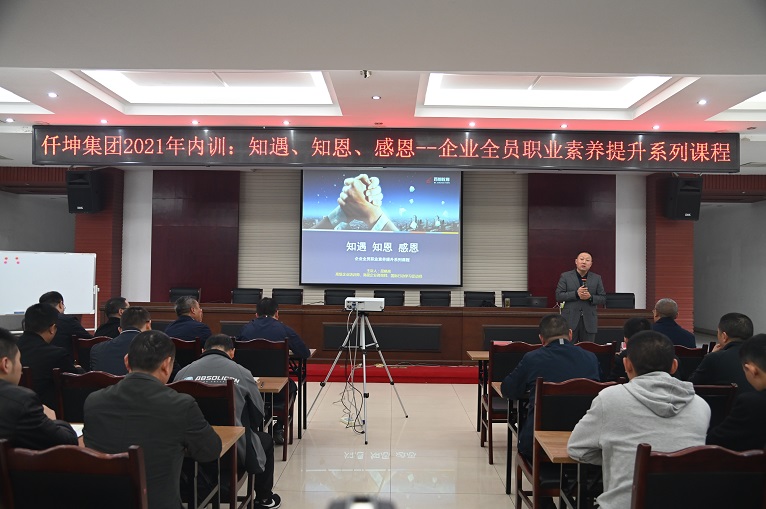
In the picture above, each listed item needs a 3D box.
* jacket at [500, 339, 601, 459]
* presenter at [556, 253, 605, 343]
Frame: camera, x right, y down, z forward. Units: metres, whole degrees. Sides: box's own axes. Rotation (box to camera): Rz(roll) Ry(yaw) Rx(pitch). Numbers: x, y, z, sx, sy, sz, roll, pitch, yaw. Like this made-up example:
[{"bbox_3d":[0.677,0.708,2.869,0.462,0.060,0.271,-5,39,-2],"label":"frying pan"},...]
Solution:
[{"bbox_3d":[1.001,0.825,3.460,0.560,0.680,0.620,1,-2,1],"label":"jacket"},{"bbox_3d":[2.320,0.855,6.990,0.610,1.780,0.380,0,-2,16],"label":"presenter"}]

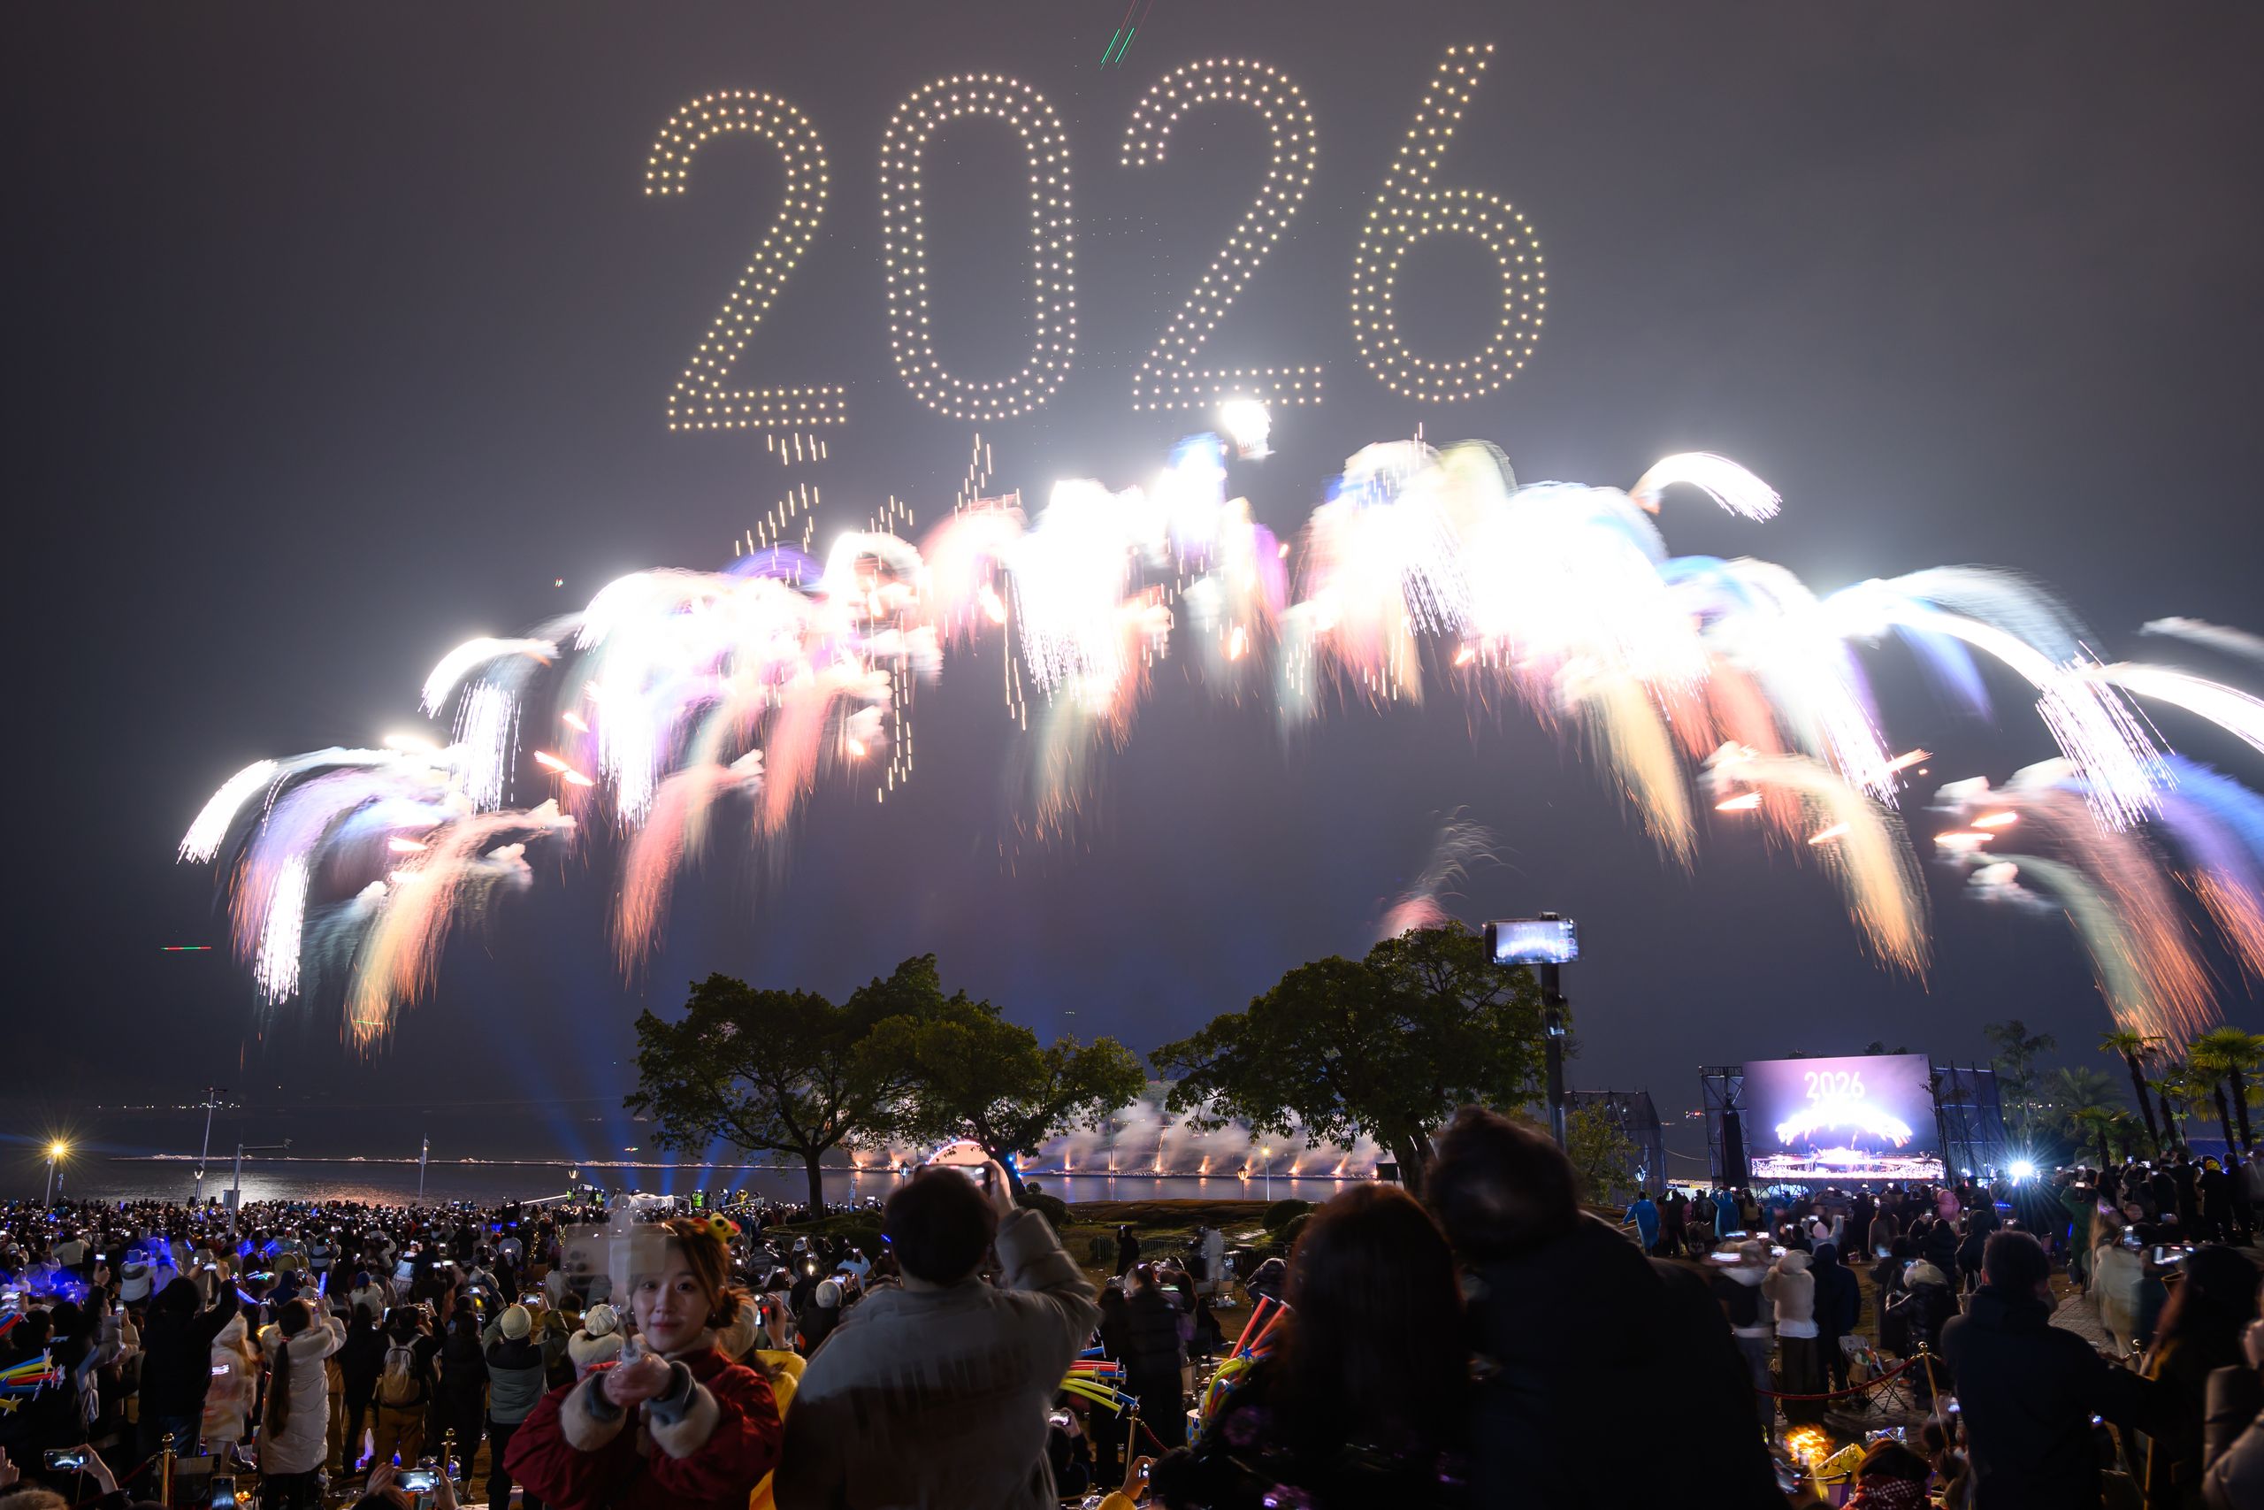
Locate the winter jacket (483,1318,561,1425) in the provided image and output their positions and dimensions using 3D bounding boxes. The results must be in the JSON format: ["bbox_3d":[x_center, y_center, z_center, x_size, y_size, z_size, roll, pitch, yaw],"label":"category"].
[{"bbox_3d":[-4.937,4.976,12.700,0.580,0.800,0.480,-1,-14,2],"label":"winter jacket"}]

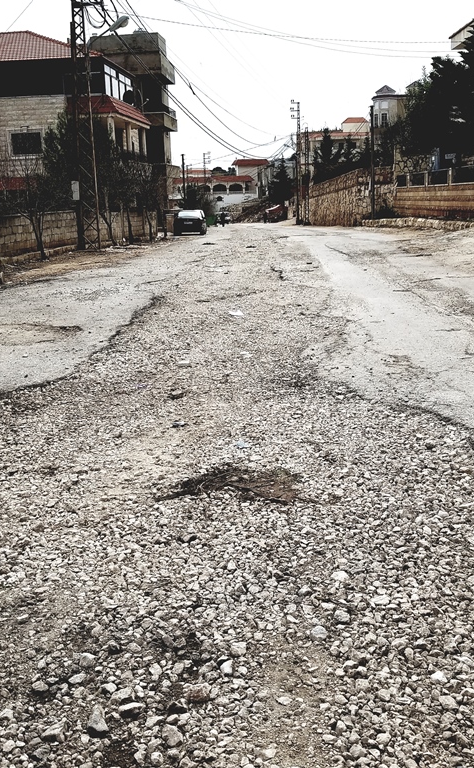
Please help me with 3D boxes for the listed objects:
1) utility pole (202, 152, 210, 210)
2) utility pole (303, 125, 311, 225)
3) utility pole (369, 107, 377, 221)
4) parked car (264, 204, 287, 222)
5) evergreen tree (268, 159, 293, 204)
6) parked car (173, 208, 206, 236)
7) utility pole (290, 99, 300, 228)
[{"bbox_3d":[-4.384,-27.419,105.063,0.900,8.330,0.450,-1,13,0],"label":"utility pole"},{"bbox_3d":[5.918,-17.362,64.104,0.500,7.969,0.450,-1,13,0],"label":"utility pole"},{"bbox_3d":[9.580,-15.275,53.140,0.350,7.646,0.350,-1,13,0],"label":"utility pole"},{"bbox_3d":[3.342,-14.960,67.686,1.720,1.470,4.200,3,13,14],"label":"parked car"},{"bbox_3d":[4.217,-19.242,74.441,2.700,4.968,2.600,-1,13,0],"label":"evergreen tree"},{"bbox_3d":[-2.845,-10.085,47.925,1.780,1.500,4.300,0,13,1],"label":"parked car"},{"bbox_3d":[5.045,-18.857,65.864,0.800,10.097,0.500,-1,13,0],"label":"utility pole"}]

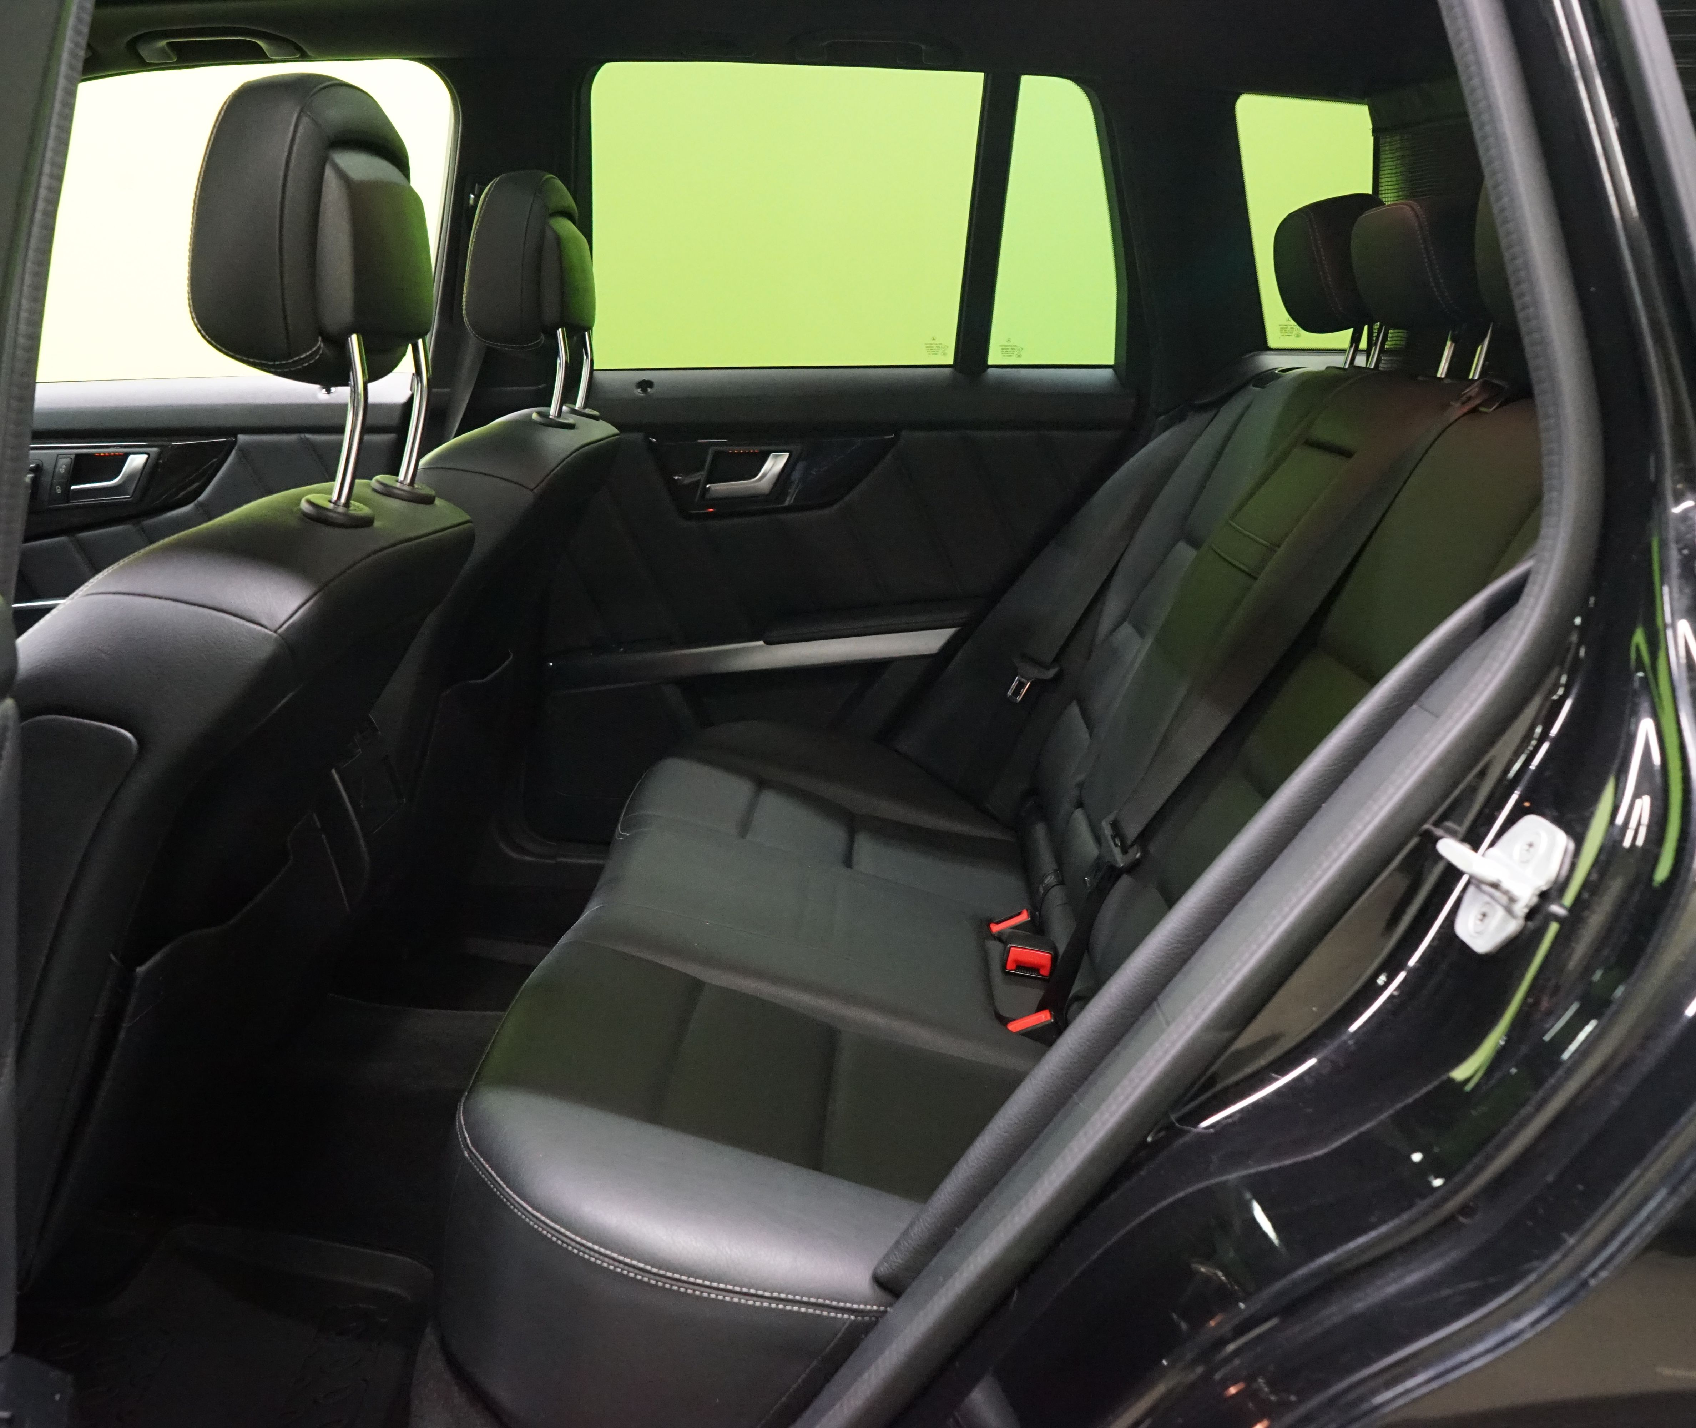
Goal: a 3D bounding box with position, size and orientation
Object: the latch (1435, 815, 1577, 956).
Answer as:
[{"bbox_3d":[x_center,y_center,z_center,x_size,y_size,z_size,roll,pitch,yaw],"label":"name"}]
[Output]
[{"bbox_3d":[0.329,0.085,0.833,0.040,0.065,0.038,31,7,-31],"label":"latch"}]

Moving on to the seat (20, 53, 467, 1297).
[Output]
[{"bbox_3d":[-0.714,0.019,1.280,0.810,0.970,0.540,0,13,2],"label":"seat"}]

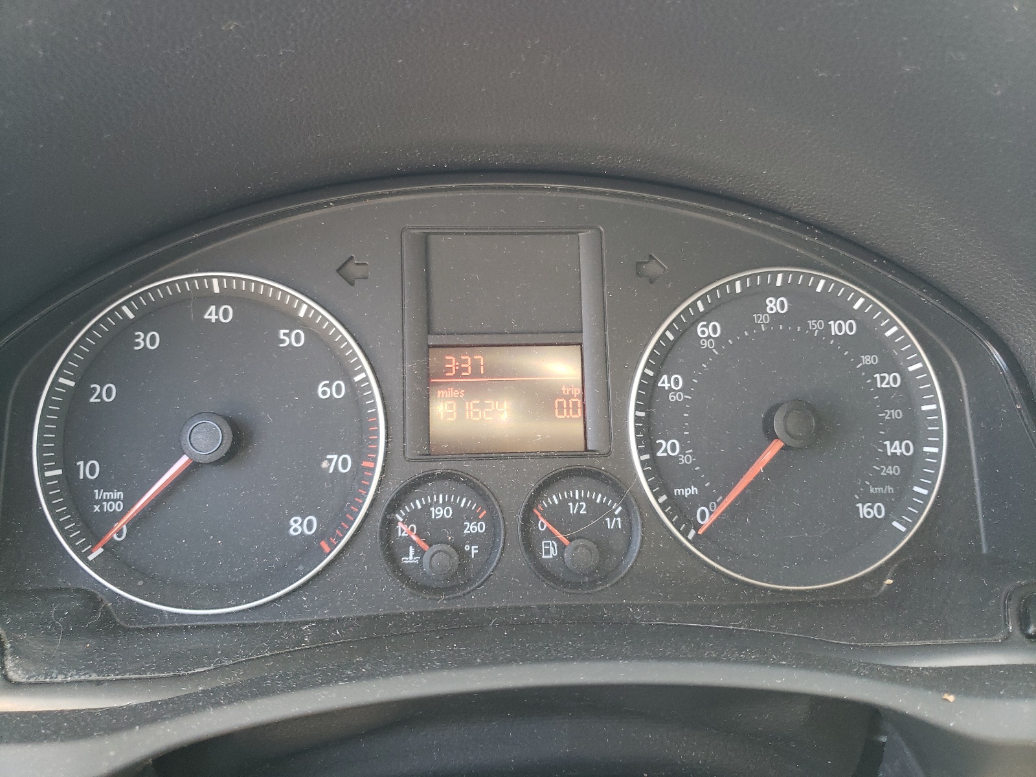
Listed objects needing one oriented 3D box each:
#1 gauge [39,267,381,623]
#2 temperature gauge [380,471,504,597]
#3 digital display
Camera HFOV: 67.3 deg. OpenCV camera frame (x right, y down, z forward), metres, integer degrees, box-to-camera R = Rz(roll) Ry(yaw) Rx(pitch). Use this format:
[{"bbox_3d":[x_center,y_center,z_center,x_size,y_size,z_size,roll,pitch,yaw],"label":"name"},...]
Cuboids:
[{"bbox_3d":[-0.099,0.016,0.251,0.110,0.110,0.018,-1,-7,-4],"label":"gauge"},{"bbox_3d":[-0.025,0.048,0.260,0.041,0.041,0.016,-1,-7,-4],"label":"temperature gauge"},{"bbox_3d":[-0.004,0.004,0.268,0.053,0.037,0.008,-1,-7,-4],"label":"digital display"}]

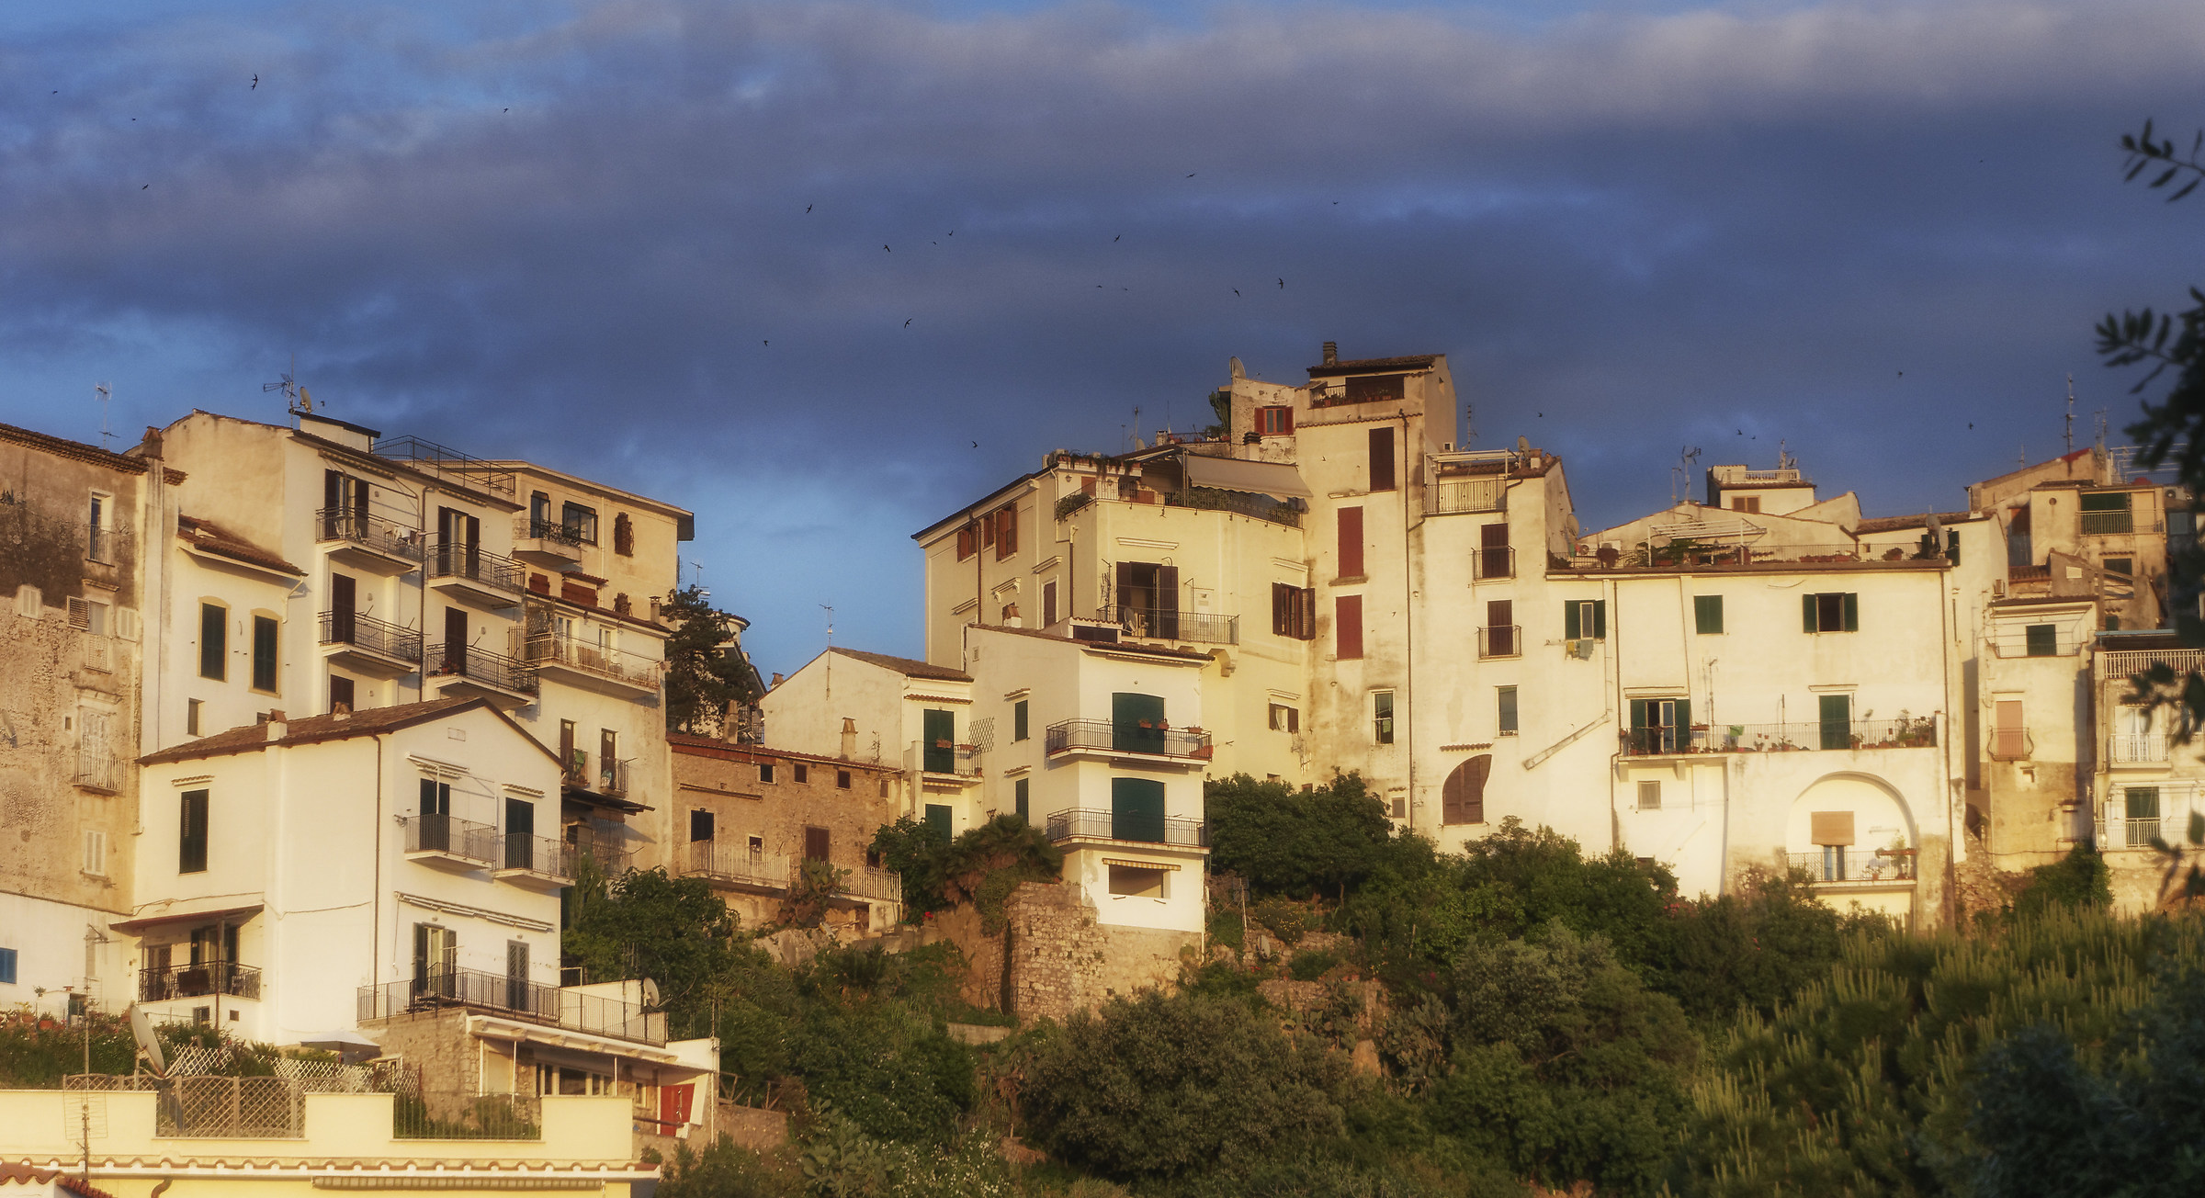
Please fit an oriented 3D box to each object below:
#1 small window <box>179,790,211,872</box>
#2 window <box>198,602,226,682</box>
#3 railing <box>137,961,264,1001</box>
[{"bbox_3d":[-24.665,6.293,173.000,1.030,2.270,0.120,-8,-13,34],"label":"small window"},{"bbox_3d":[-25.979,1.234,186.000,0.150,2.150,1.080,-8,-14,32],"label":"window"},{"bbox_3d":[-25.011,10.602,176.500,2.800,1.000,1.700,-8,-14,32],"label":"railing"}]

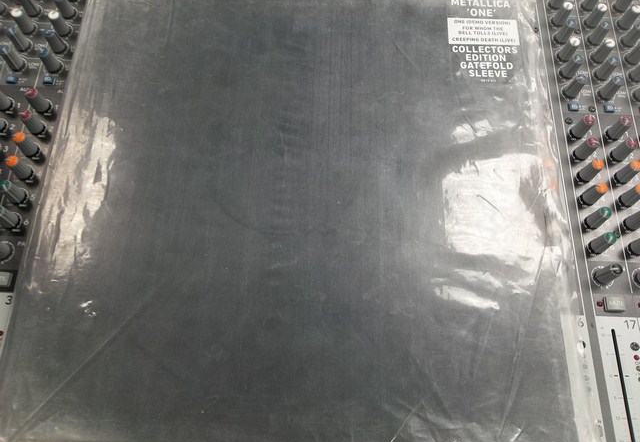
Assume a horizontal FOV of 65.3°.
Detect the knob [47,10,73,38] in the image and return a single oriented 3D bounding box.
[{"bbox_3d":[-0.192,-0.145,0.366,0.011,0.015,0.011,8,69,1],"label":"knob"}]

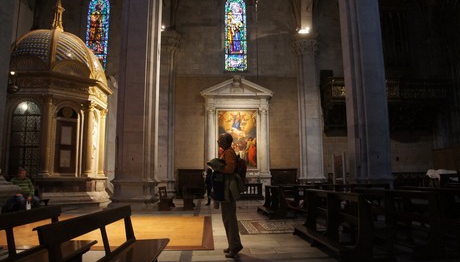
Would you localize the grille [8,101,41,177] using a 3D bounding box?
[{"bbox_3d":[-7.095,0.240,11.974,0.993,2.658,0.080,0,-8,-2],"label":"grille"}]

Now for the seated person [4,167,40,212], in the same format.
[{"bbox_3d":[-5.169,1.530,8.534,0.680,1.280,0.680,3,-9,-21],"label":"seated person"}]

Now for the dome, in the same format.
[{"bbox_3d":[-7.131,-2.917,14.142,3.670,2.450,3.670,0,-8,-4],"label":"dome"}]

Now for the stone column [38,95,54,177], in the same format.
[{"bbox_3d":[-6.969,0.166,13.126,0.390,3.112,0.390,0,-8,-4],"label":"stone column"}]

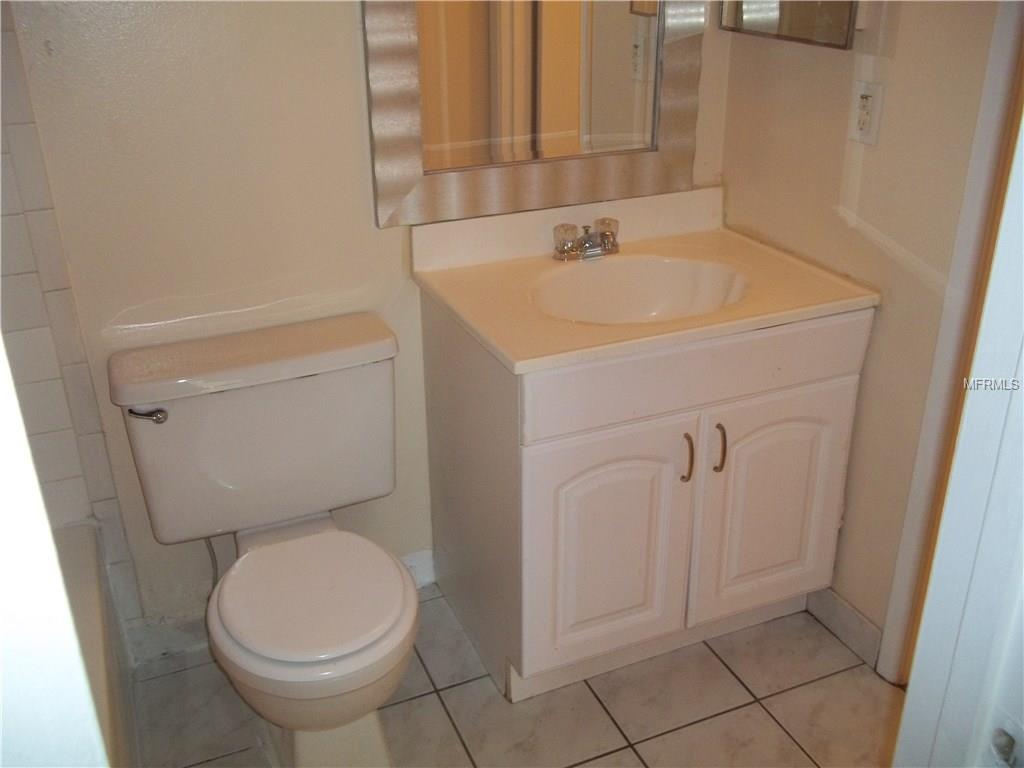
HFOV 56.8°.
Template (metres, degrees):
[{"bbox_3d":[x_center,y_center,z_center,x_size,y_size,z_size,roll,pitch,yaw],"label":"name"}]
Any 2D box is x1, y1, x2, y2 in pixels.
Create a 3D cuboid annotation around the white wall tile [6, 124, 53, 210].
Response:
[{"bbox_3d":[-0.865,-0.388,1.699,0.051,0.152,0.010,-11,26,-21],"label":"white wall tile"}]

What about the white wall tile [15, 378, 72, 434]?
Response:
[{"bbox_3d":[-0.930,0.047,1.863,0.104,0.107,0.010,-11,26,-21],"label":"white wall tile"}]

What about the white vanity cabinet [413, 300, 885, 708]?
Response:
[{"bbox_3d":[0.264,0.178,2.148,0.763,0.817,0.562,-11,26,-21],"label":"white vanity cabinet"}]

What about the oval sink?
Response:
[{"bbox_3d":[0.264,-0.140,1.969,0.467,0.134,0.377,-11,26,-21],"label":"oval sink"}]

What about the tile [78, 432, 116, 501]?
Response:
[{"bbox_3d":[-0.856,0.173,1.956,0.050,0.152,0.010,-11,26,-21],"label":"tile"}]

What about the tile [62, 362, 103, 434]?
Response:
[{"bbox_3d":[-0.858,0.032,1.890,0.051,0.152,0.010,-11,26,-21],"label":"tile"}]

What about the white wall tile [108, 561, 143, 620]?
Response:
[{"bbox_3d":[-0.851,0.454,2.085,0.050,0.152,0.010,-11,26,-21],"label":"white wall tile"}]

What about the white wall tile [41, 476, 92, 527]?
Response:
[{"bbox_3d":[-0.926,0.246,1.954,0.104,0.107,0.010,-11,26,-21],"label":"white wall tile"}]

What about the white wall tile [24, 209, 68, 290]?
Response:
[{"bbox_3d":[-0.863,-0.248,1.763,0.051,0.152,0.010,-11,26,-21],"label":"white wall tile"}]

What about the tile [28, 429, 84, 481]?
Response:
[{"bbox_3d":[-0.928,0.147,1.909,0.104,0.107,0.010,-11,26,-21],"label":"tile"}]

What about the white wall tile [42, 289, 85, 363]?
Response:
[{"bbox_3d":[-0.861,-0.108,1.828,0.050,0.152,0.010,-11,26,-21],"label":"white wall tile"}]

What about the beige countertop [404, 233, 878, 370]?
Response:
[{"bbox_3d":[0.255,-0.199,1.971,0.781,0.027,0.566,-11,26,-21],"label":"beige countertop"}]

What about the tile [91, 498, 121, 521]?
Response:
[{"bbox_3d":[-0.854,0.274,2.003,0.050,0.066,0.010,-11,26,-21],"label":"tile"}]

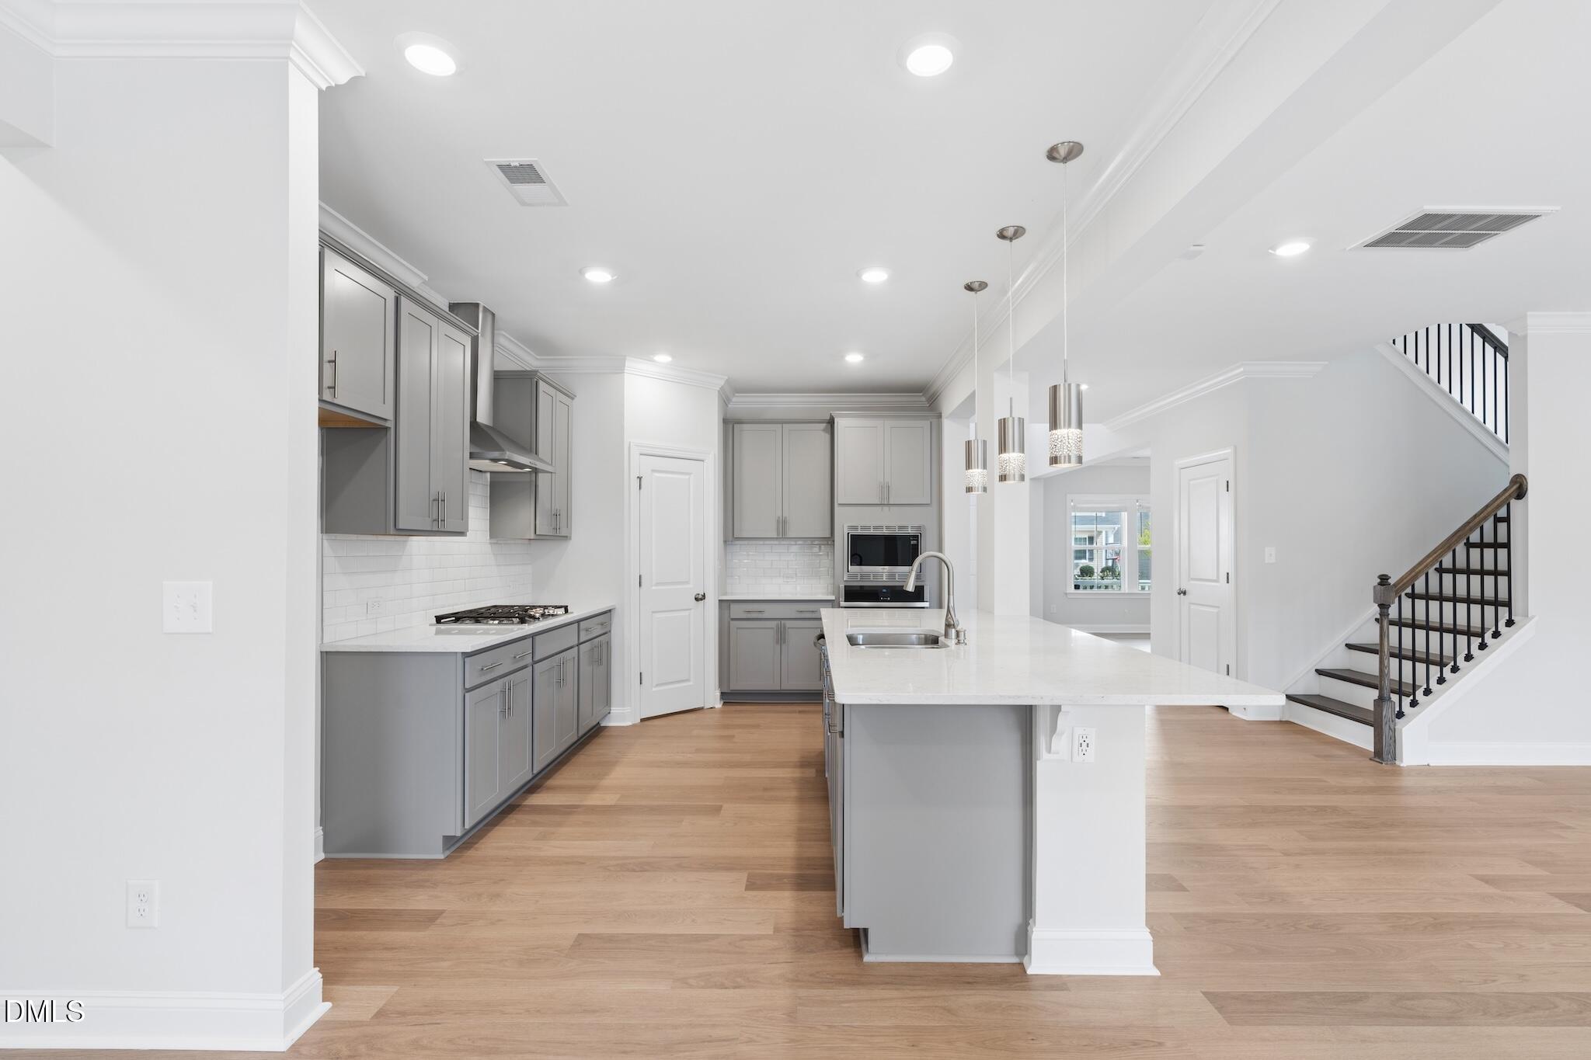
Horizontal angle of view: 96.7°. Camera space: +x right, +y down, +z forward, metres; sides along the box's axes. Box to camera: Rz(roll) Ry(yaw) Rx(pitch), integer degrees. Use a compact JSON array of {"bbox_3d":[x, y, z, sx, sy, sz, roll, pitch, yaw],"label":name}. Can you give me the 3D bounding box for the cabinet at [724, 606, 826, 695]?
[{"bbox_3d":[-0.125,1.008,6.210,0.910,0.826,0.620,0,-1,1],"label":"cabinet"}]

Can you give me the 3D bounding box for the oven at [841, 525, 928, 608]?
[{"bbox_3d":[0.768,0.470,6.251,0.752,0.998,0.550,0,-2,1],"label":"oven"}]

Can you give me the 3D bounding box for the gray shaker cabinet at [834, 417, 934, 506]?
[{"bbox_3d":[0.751,-0.573,6.232,0.849,0.753,0.620,0,-1,1],"label":"gray shaker cabinet"}]

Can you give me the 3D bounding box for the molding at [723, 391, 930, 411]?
[{"bbox_3d":[0.309,-1.185,6.509,1.867,0.120,0.100,0,-1,1],"label":"molding"}]

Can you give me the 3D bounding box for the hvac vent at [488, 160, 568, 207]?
[{"bbox_3d":[-1.018,-1.316,2.705,0.192,0.025,0.363,0,-1,1],"label":"hvac vent"}]

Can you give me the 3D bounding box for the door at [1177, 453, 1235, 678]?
[{"bbox_3d":[3.486,0.441,6.016,0.060,2.060,0.800,0,-1,1],"label":"door"}]

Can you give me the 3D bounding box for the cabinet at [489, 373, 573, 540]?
[{"bbox_3d":[-1.838,-0.478,4.984,0.330,1.109,0.680,0,-1,1],"label":"cabinet"}]

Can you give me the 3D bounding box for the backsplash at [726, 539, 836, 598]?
[{"bbox_3d":[-0.155,0.334,6.525,0.979,0.458,0.018,0,-1,1],"label":"backsplash"}]

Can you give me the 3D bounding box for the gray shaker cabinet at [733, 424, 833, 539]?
[{"bbox_3d":[-0.119,-0.437,6.518,0.930,1.090,0.340,0,-2,1],"label":"gray shaker cabinet"}]

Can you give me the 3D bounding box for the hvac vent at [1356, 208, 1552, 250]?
[{"bbox_3d":[2.896,-1.331,3.137,0.570,0.028,0.415,0,-2,1],"label":"hvac vent"}]

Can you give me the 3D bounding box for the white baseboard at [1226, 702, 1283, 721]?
[{"bbox_3d":[3.650,1.425,5.618,0.280,0.135,0.270,0,-2,1],"label":"white baseboard"}]

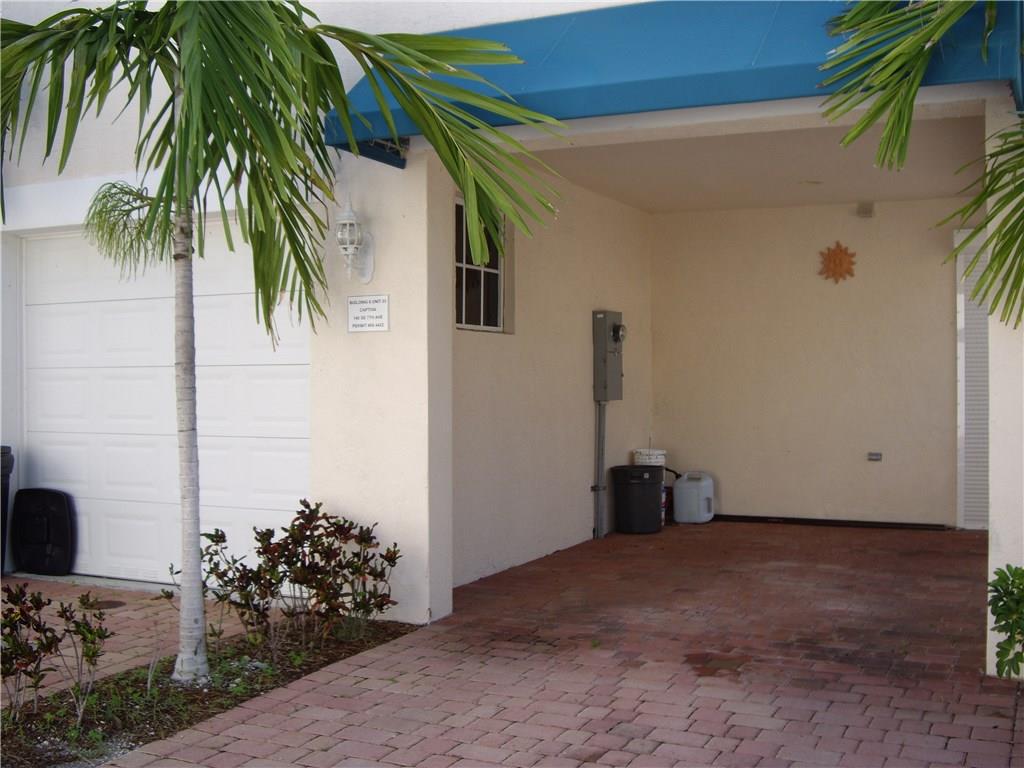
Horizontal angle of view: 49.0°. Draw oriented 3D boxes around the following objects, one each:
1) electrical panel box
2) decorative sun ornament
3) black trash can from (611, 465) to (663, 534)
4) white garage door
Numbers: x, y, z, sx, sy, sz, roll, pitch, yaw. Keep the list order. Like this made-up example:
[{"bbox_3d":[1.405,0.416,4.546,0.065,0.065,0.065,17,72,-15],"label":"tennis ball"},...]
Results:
[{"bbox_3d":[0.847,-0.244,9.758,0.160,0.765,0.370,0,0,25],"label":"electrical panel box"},{"bbox_3d":[2.964,-1.099,10.217,0.345,0.385,0.040,0,0,25],"label":"decorative sun ornament"},{"bbox_3d":[1.109,1.024,10.015,0.475,0.580,0.475,0,0,0],"label":"black trash can"},{"bbox_3d":[-2.345,0.128,7.548,2.700,2.430,0.070,0,0,25],"label":"white garage door"}]

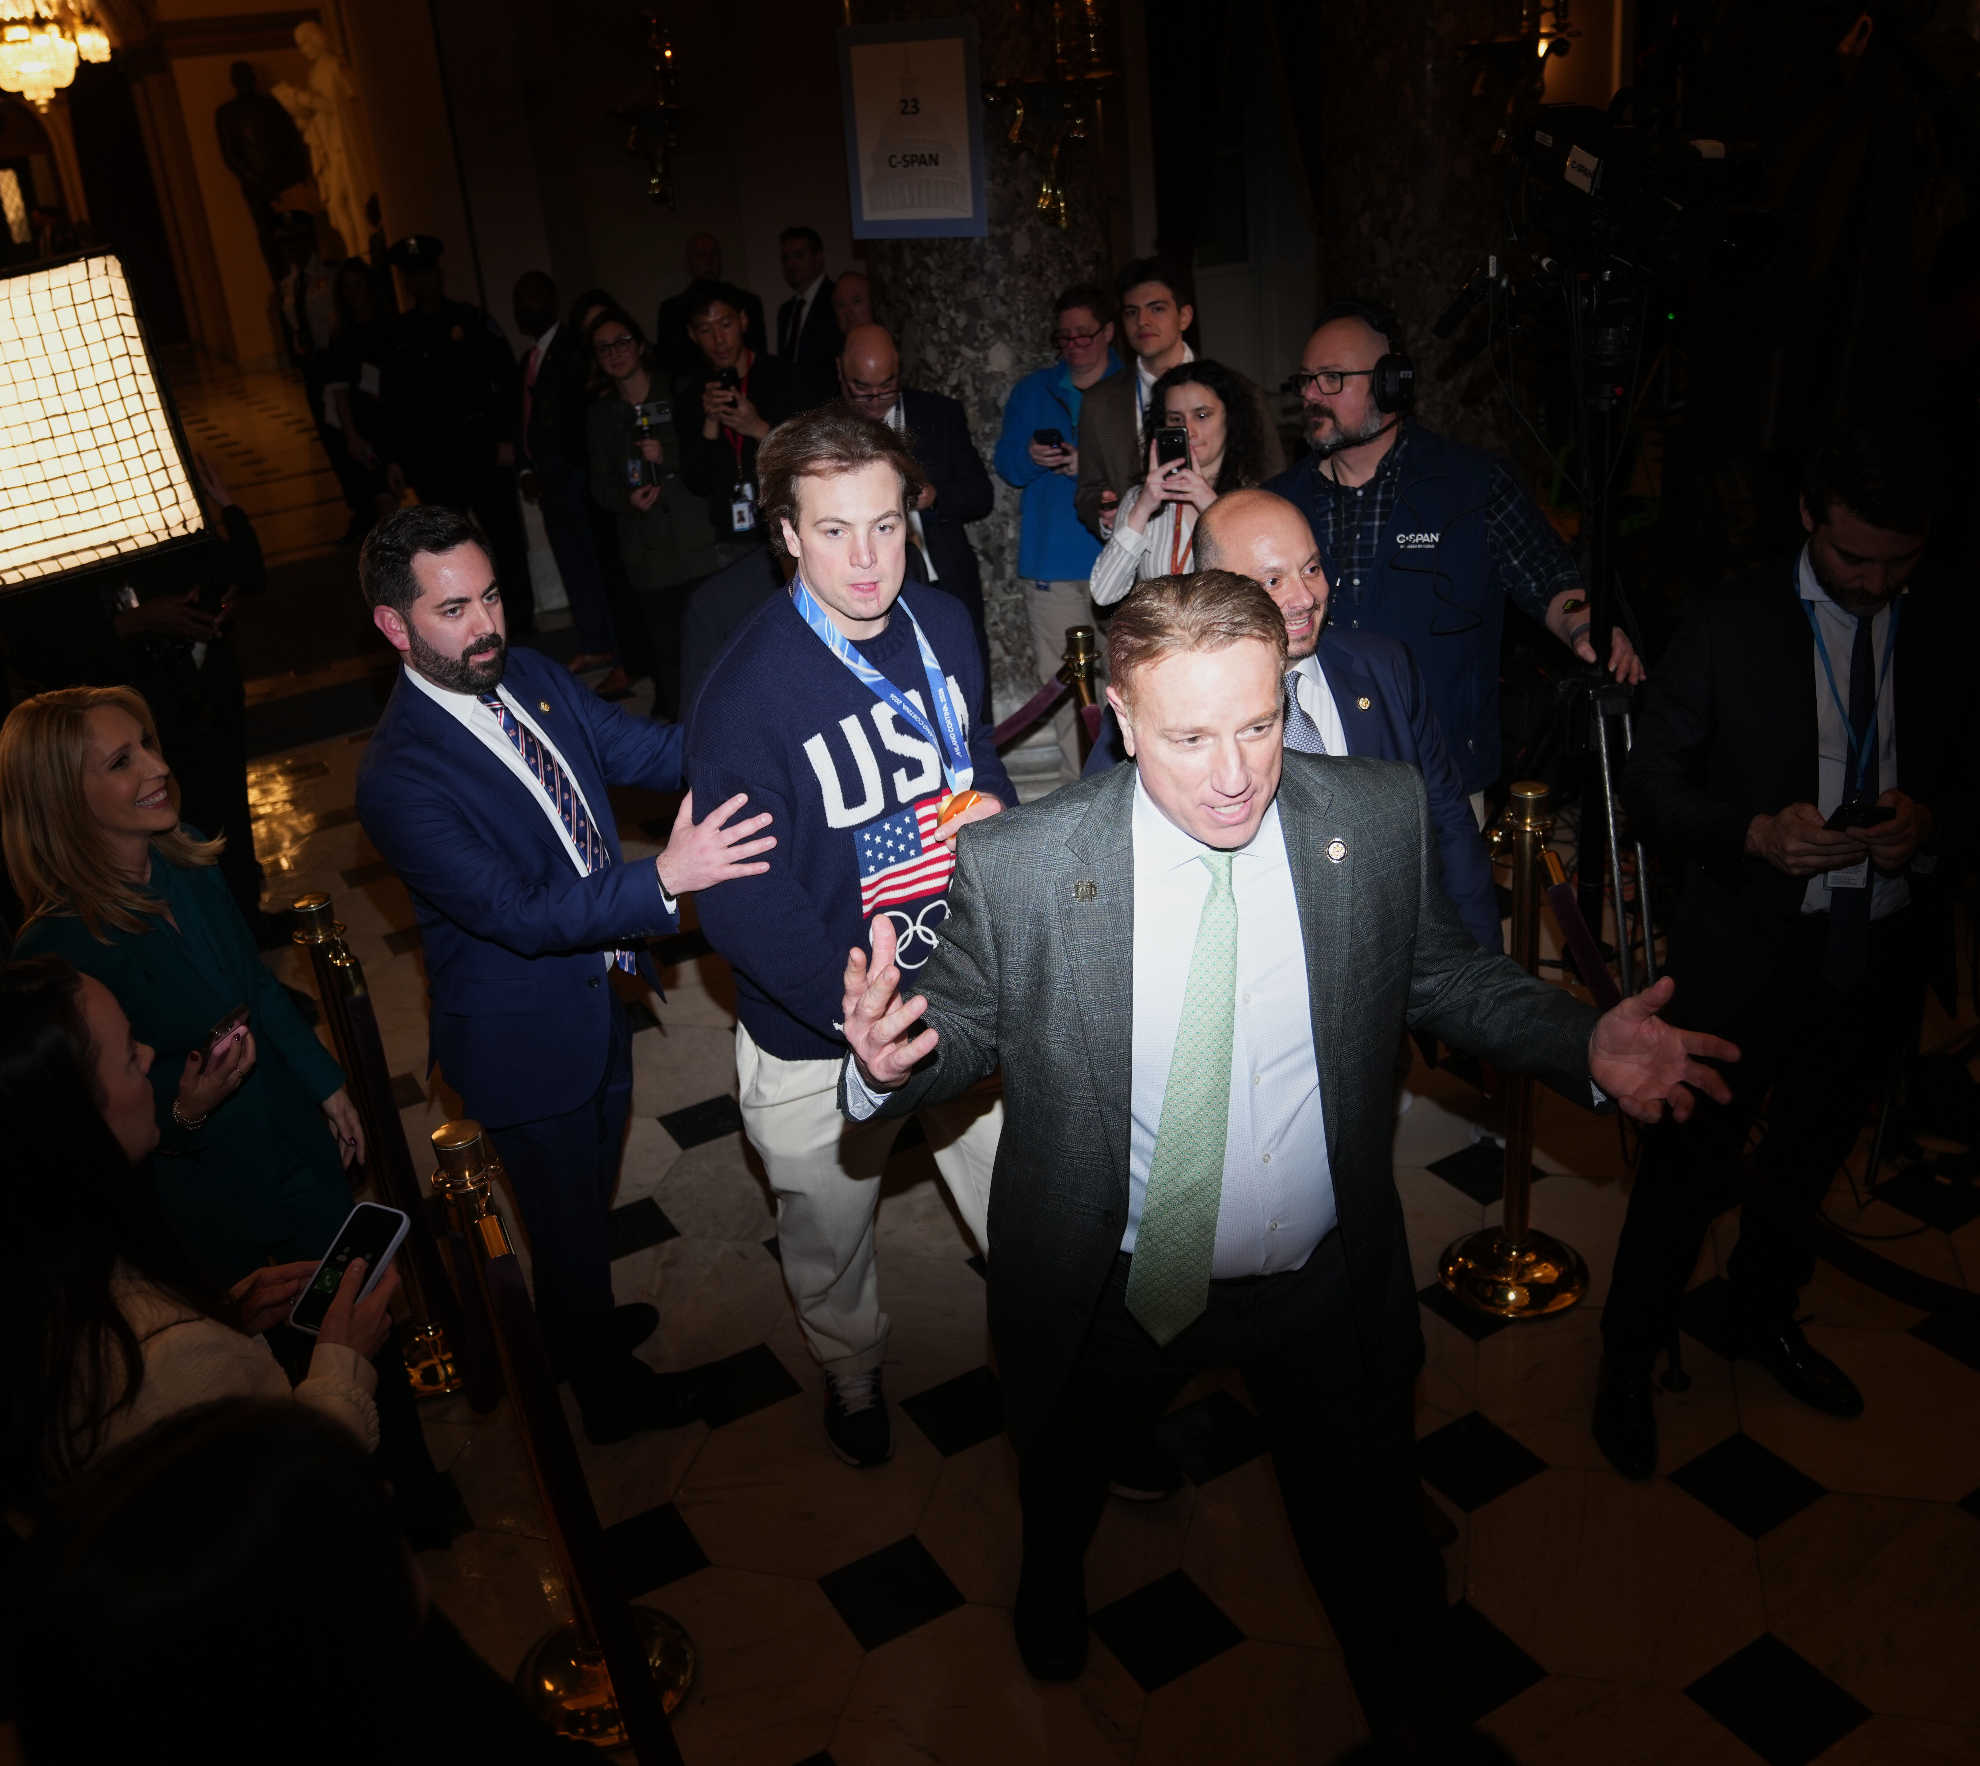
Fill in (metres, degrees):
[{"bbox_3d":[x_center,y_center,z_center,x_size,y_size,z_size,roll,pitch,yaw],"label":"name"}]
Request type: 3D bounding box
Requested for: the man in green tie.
[{"bbox_3d":[0.357,0.432,2.249,0.930,1.740,0.620,-5,23,2],"label":"man in green tie"}]

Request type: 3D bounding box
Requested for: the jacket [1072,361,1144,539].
[{"bbox_3d":[0.560,-1.077,4.845,0.540,0.720,0.340,2,25,19],"label":"jacket"}]

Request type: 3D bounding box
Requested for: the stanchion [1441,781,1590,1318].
[{"bbox_3d":[1.022,0.295,3.378,0.290,1.020,0.290,-6,23,0],"label":"stanchion"}]

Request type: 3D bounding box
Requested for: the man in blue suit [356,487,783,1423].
[{"bbox_3d":[-0.641,0.194,3.125,0.660,1.720,0.550,6,26,26],"label":"man in blue suit"}]

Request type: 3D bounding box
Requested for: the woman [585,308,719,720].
[{"bbox_3d":[-1.278,-1.395,6.994,0.520,1.680,0.420,-6,23,0],"label":"woman"}]

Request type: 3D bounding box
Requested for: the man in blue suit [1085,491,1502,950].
[{"bbox_3d":[0.481,0.269,2.620,0.600,1.720,0.440,-11,24,-11],"label":"man in blue suit"}]

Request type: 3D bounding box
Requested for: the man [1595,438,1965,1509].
[{"bbox_3d":[1.221,0.138,2.793,0.560,1.680,0.500,-6,23,0],"label":"man"}]

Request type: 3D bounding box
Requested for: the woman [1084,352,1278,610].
[{"bbox_3d":[0.576,-0.503,4.567,0.520,1.620,0.460,-2,24,9],"label":"woman"}]

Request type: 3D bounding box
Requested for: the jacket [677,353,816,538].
[{"bbox_3d":[-0.777,-1.361,5.752,0.480,0.620,0.380,-5,23,3],"label":"jacket"}]

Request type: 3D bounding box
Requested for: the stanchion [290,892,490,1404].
[{"bbox_3d":[-1.192,0.499,3.437,0.290,1.020,0.290,-6,23,0],"label":"stanchion"}]

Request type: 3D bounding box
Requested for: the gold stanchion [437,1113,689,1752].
[{"bbox_3d":[-0.674,0.808,2.600,0.290,1.020,0.290,-6,23,0],"label":"gold stanchion"}]

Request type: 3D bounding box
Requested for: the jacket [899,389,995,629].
[{"bbox_3d":[-0.250,-0.991,5.109,0.550,0.750,0.380,-6,23,0],"label":"jacket"}]

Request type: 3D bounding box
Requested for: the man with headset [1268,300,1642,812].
[{"bbox_3d":[0.973,-0.345,3.880,0.740,1.800,0.500,2,25,18],"label":"man with headset"}]

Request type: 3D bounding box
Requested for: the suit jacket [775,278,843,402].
[{"bbox_3d":[-0.697,-2.318,8.013,0.520,0.720,0.320,7,26,27],"label":"suit jacket"}]

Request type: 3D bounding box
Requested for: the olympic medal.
[{"bbox_3d":[-0.036,-0.082,2.300,0.080,0.085,0.012,-17,26,-24],"label":"olympic medal"}]

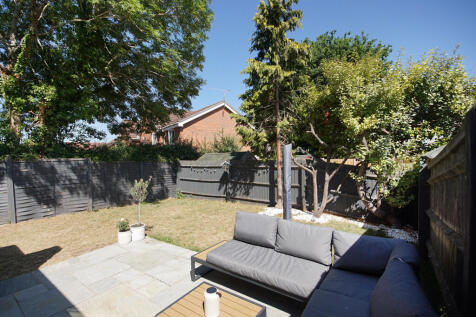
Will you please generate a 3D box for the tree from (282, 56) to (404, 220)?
[{"bbox_3d":[3.360,-0.660,6.200,3.800,5.060,3.200,0,-2,0],"label":"tree"}]

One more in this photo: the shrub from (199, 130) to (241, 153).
[{"bbox_3d":[-1.100,0.250,12.000,2.600,3.600,2.200,0,-2,0],"label":"shrub"}]

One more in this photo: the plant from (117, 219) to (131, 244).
[{"bbox_3d":[-2.430,1.540,4.250,0.295,0.520,0.295,0,-2,0],"label":"plant"}]

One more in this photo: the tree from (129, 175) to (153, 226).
[{"bbox_3d":[-2.180,0.965,4.470,0.490,1.080,0.480,0,-2,0],"label":"tree"}]

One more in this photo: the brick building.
[{"bbox_3d":[-4.800,-1.350,20.000,11.000,7.400,8.500,1,-2,-29],"label":"brick building"}]

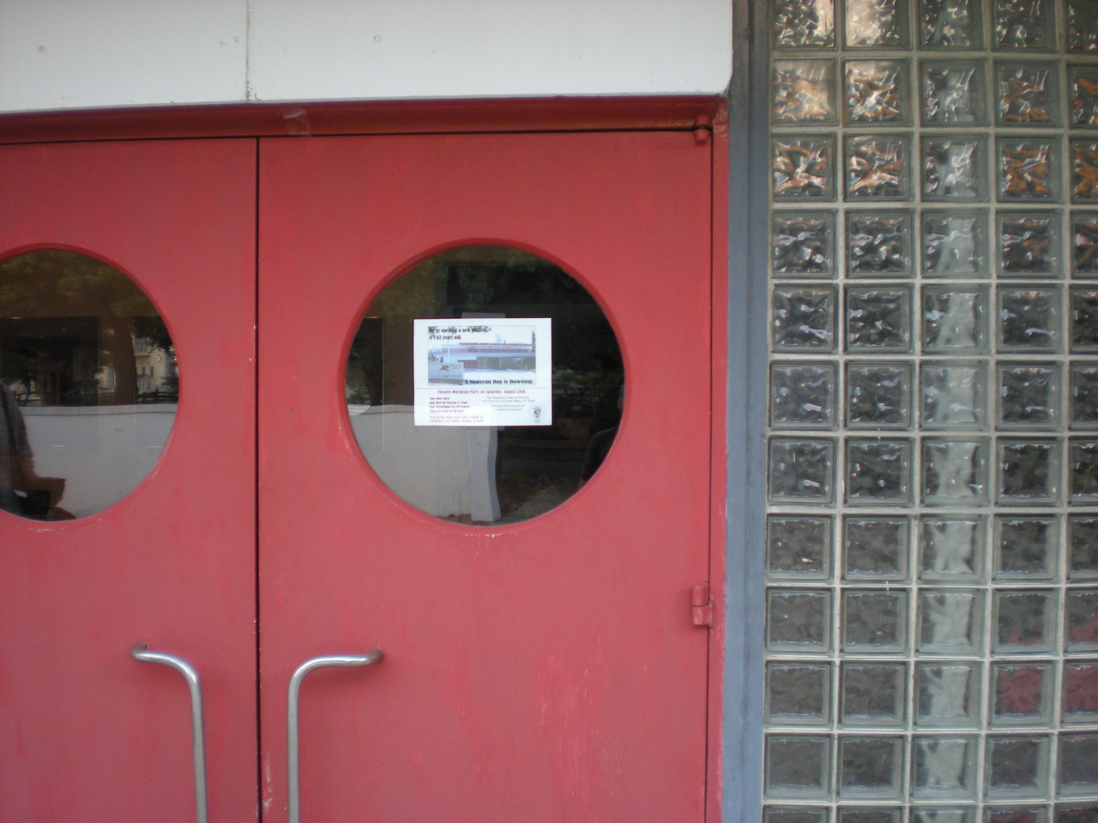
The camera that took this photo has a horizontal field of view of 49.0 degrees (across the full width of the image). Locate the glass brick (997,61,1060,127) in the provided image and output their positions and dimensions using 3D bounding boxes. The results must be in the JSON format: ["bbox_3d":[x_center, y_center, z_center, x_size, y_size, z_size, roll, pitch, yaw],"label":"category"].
[{"bbox_3d":[0.942,-0.624,2.409,0.142,0.142,0.090,0,2,4],"label":"glass brick"}]

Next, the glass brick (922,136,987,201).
[{"bbox_3d":[0.803,-0.479,2.423,0.142,0.142,0.090,0,2,4],"label":"glass brick"}]

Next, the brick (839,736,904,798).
[{"bbox_3d":[0.648,0.709,2.453,0.140,0.140,0.090,0,1,4],"label":"brick"}]

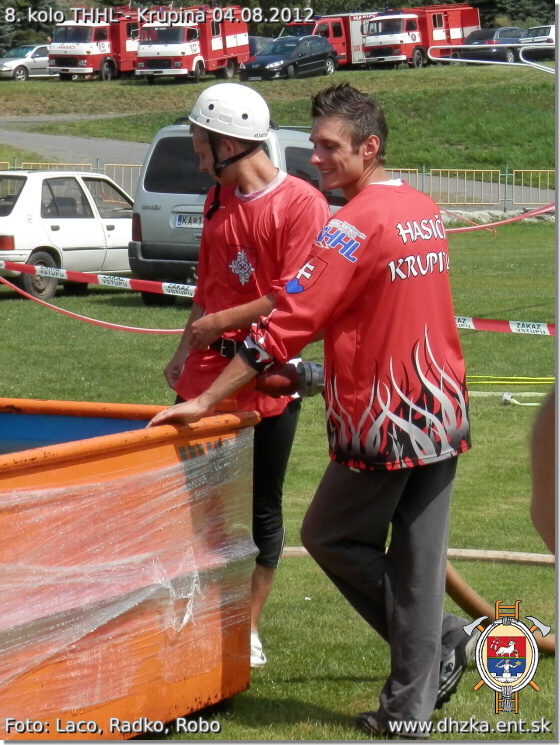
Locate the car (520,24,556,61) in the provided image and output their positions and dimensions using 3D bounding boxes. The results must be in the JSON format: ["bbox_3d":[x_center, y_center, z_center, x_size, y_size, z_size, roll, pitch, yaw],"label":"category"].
[{"bbox_3d":[11.846,-14.198,67.515,1.650,1.430,3.900,3,14,35],"label":"car"}]

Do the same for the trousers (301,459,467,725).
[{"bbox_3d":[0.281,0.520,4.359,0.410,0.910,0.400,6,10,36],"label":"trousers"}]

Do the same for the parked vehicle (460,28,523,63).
[{"bbox_3d":[9.537,-13.792,66.204,1.760,1.470,4.600,9,15,35],"label":"parked vehicle"}]

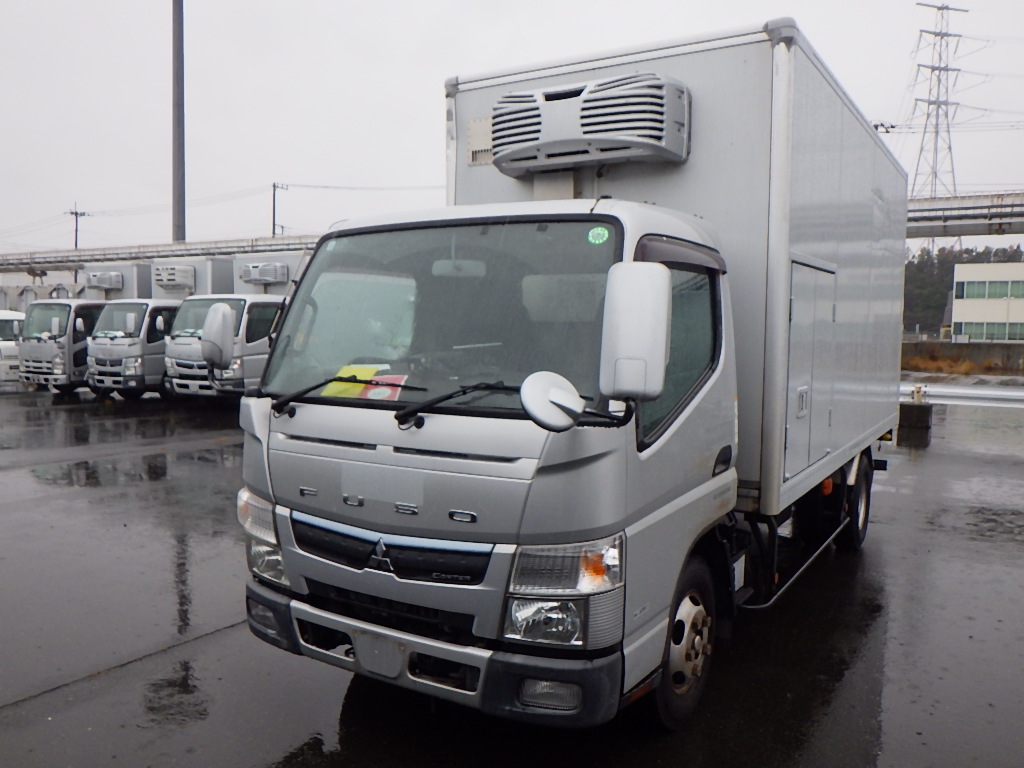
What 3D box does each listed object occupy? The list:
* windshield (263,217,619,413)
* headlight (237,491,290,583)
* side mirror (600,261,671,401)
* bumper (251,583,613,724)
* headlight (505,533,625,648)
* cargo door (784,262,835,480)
[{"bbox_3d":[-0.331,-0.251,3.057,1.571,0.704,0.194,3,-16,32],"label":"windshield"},{"bbox_3d":[-0.976,0.592,3.365,0.365,0.367,0.199,3,5,32],"label":"headlight"},{"bbox_3d":[0.333,-0.151,2.201,0.184,0.362,0.092,2,4,24],"label":"side mirror"},{"bbox_3d":[-0.408,0.954,3.030,1.652,0.229,0.291,3,5,32],"label":"bumper"},{"bbox_3d":[0.170,0.649,2.658,0.365,0.367,0.199,3,5,32],"label":"headlight"},{"bbox_3d":[1.532,-0.081,4.275,0.056,1.025,1.030,3,5,32],"label":"cargo door"}]

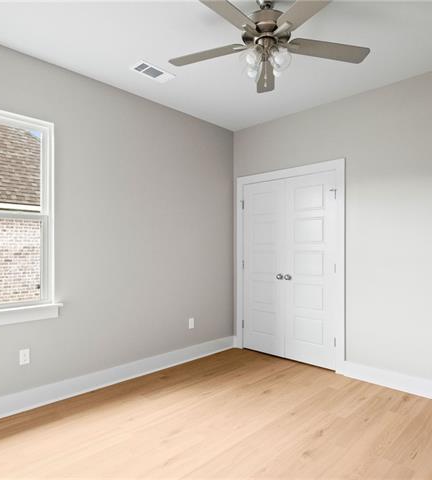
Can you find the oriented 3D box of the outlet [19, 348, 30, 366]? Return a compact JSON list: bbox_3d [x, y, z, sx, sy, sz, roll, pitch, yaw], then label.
[{"bbox_3d":[-1.488,0.908,2.585,0.072,0.116,0.009,1,-1,-45],"label":"outlet"}]

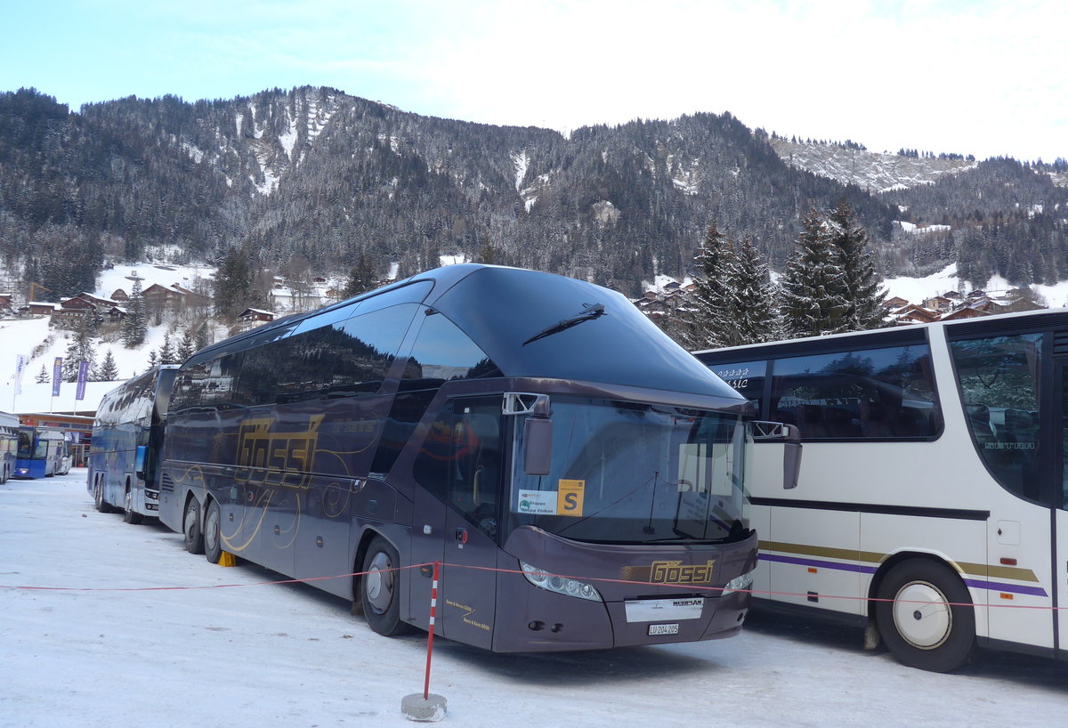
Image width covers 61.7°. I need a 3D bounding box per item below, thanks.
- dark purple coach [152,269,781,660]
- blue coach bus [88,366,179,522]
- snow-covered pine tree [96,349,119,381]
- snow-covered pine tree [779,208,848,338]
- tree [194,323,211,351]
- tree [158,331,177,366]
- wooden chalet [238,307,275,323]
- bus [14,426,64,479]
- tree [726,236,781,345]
[{"bbox_3d":[-2.719,1.189,13.461,2.650,3.970,13.900,6,-7,-33],"label":"dark purple coach"},{"bbox_3d":[-10.818,2.496,26.112,2.580,3.800,13.100,5,-8,-31],"label":"blue coach bus"},{"bbox_3d":[-59.761,0.182,125.555,3.100,4.770,3.100,5,-7,-25],"label":"snow-covered pine tree"},{"bbox_3d":[18.248,-0.886,58.506,5.800,19.140,5.800,0,-7,17],"label":"snow-covered pine tree"},{"bbox_3d":[-57.820,-4.436,156.253,2.800,5.950,2.800,4,-7,-20],"label":"tree"},{"bbox_3d":[-55.679,-1.899,135.858,3.200,5.850,3.200,4,-7,-22],"label":"tree"},{"bbox_3d":[-69.622,-11.812,224.438,7.000,4.700,7.500,0,-6,11],"label":"wooden chalet"},{"bbox_3d":[-33.258,5.916,60.022,2.550,3.100,12.000,3,-7,-16],"label":"bus"},{"bbox_3d":[13.898,0.017,58.393,5.000,17.080,5.000,0,-6,13],"label":"tree"}]

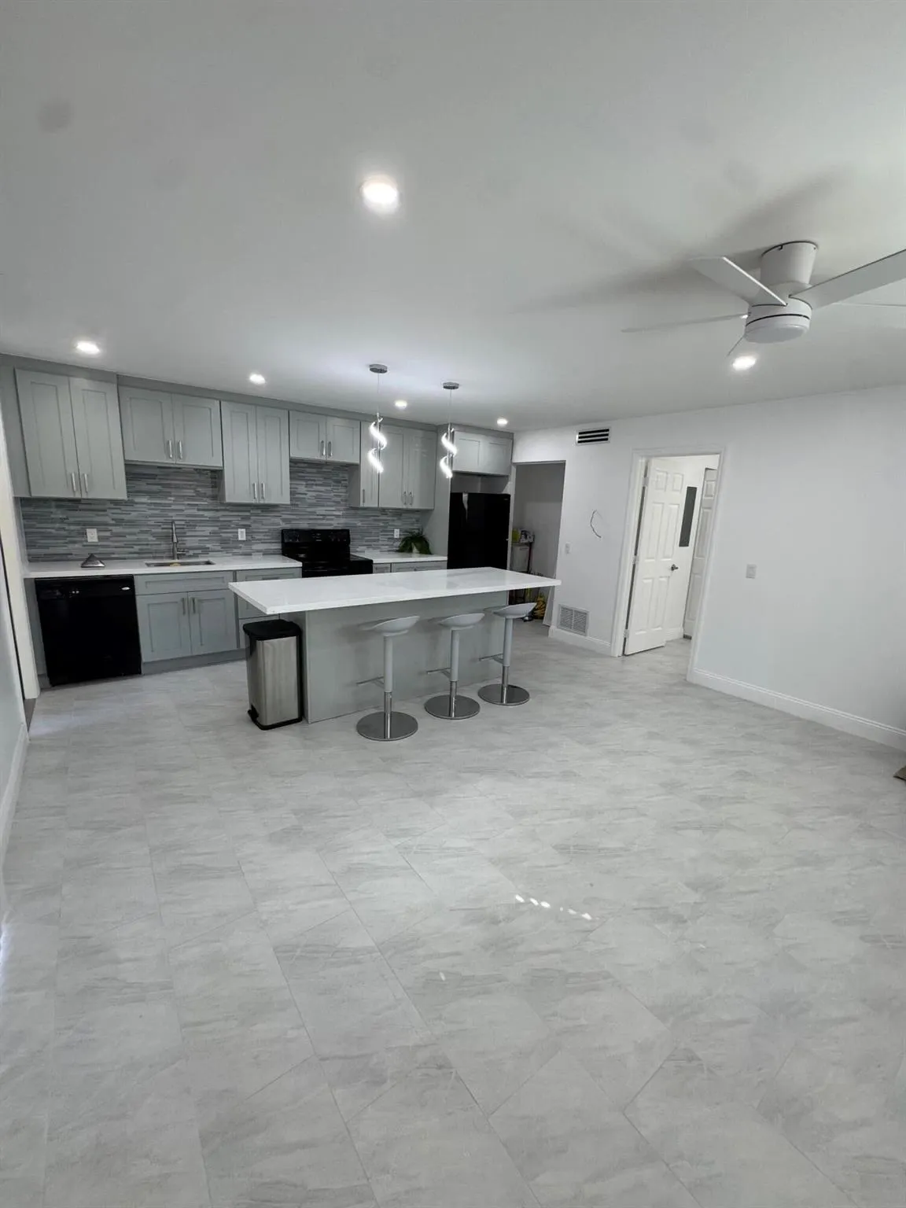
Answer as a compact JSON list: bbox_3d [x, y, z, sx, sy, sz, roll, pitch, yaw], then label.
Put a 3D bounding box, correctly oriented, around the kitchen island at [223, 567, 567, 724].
[{"bbox_3d":[-0.362,0.274,4.017,2.502,0.914,0.950,-6,15,-36],"label":"kitchen island"}]

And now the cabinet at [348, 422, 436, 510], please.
[{"bbox_3d":[-0.688,-1.581,5.683,0.990,0.910,0.320,-6,15,-35],"label":"cabinet"}]

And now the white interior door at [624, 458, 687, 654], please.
[{"bbox_3d":[2.219,-0.476,5.306,0.725,2.050,0.040,-6,15,-36],"label":"white interior door"}]

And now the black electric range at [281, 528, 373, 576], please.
[{"bbox_3d":[-1.357,-0.182,5.293,0.765,1.190,0.690,-6,15,-36],"label":"black electric range"}]

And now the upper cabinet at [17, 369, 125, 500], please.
[{"bbox_3d":[-3.072,-1.329,3.972,0.624,0.910,0.325,-6,15,-36],"label":"upper cabinet"}]

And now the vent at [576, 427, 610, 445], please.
[{"bbox_3d":[1.482,-1.777,5.192,0.020,0.160,0.450,-6,15,-35],"label":"vent"}]

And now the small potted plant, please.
[{"bbox_3d":[-0.475,-0.762,5.968,0.350,0.311,0.350,-6,15,-35],"label":"small potted plant"}]

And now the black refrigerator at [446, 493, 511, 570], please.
[{"bbox_3d":[0.152,-0.552,6.241,0.755,1.665,0.750,-6,15,-35],"label":"black refrigerator"}]

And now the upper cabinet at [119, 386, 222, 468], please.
[{"bbox_3d":[-2.500,-1.535,4.356,0.762,0.603,0.320,-6,15,-35],"label":"upper cabinet"}]

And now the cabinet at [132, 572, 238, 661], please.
[{"bbox_3d":[-2.491,0.044,4.537,0.762,0.761,0.615,-6,15,-35],"label":"cabinet"}]

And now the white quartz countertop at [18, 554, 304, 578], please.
[{"bbox_3d":[-2.491,-0.352,4.415,2.048,0.040,0.680,-6,15,-36],"label":"white quartz countertop"}]

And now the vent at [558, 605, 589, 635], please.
[{"bbox_3d":[1.378,0.191,5.641,0.020,0.298,0.450,-6,15,-35],"label":"vent"}]

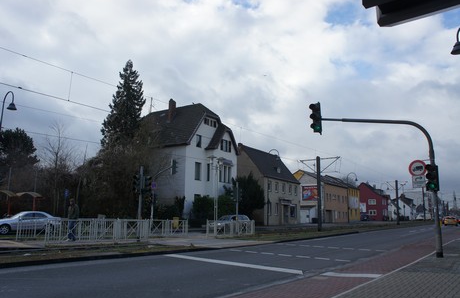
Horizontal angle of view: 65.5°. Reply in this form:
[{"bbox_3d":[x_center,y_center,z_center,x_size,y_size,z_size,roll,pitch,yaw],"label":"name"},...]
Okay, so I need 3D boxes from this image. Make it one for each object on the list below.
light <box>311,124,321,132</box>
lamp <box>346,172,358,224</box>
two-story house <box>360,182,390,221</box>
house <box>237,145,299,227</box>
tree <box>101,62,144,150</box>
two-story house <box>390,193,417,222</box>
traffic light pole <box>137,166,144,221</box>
[{"bbox_3d":[3.643,-0.877,15.143,0.360,0.400,0.380,-5,-12,34],"label":"light"},{"bbox_3d":[22.805,9.053,66.206,2.100,9.400,0.400,-5,-12,34],"label":"lamp"},{"bbox_3d":[39.681,15.559,102.813,9.200,10.200,10.000,-5,-12,34],"label":"two-story house"},{"bbox_3d":[4.728,5.568,52.772,7.600,10.700,12.000,-5,-12,34],"label":"house"},{"bbox_3d":[-13.007,-1.366,45.016,6.000,20.800,6.000,-5,-12,34],"label":"tree"},{"bbox_3d":[63.638,22.063,133.868,8.000,9.500,11.000,-5,-12,34],"label":"two-story house"},{"bbox_3d":[-4.340,2.665,17.500,0.170,3.640,0.170,-5,-12,34],"label":"traffic light pole"}]

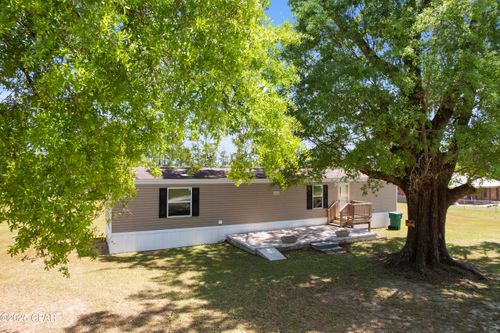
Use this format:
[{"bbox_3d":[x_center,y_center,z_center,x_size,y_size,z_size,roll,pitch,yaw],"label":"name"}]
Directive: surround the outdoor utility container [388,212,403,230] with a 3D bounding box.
[{"bbox_3d":[9.884,3.705,20.664,0.830,1.100,0.660,1,-1,-30],"label":"outdoor utility container"}]

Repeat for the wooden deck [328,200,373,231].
[{"bbox_3d":[6.162,3.179,19.157,2.263,1.782,1.411,1,-1,-25],"label":"wooden deck"}]

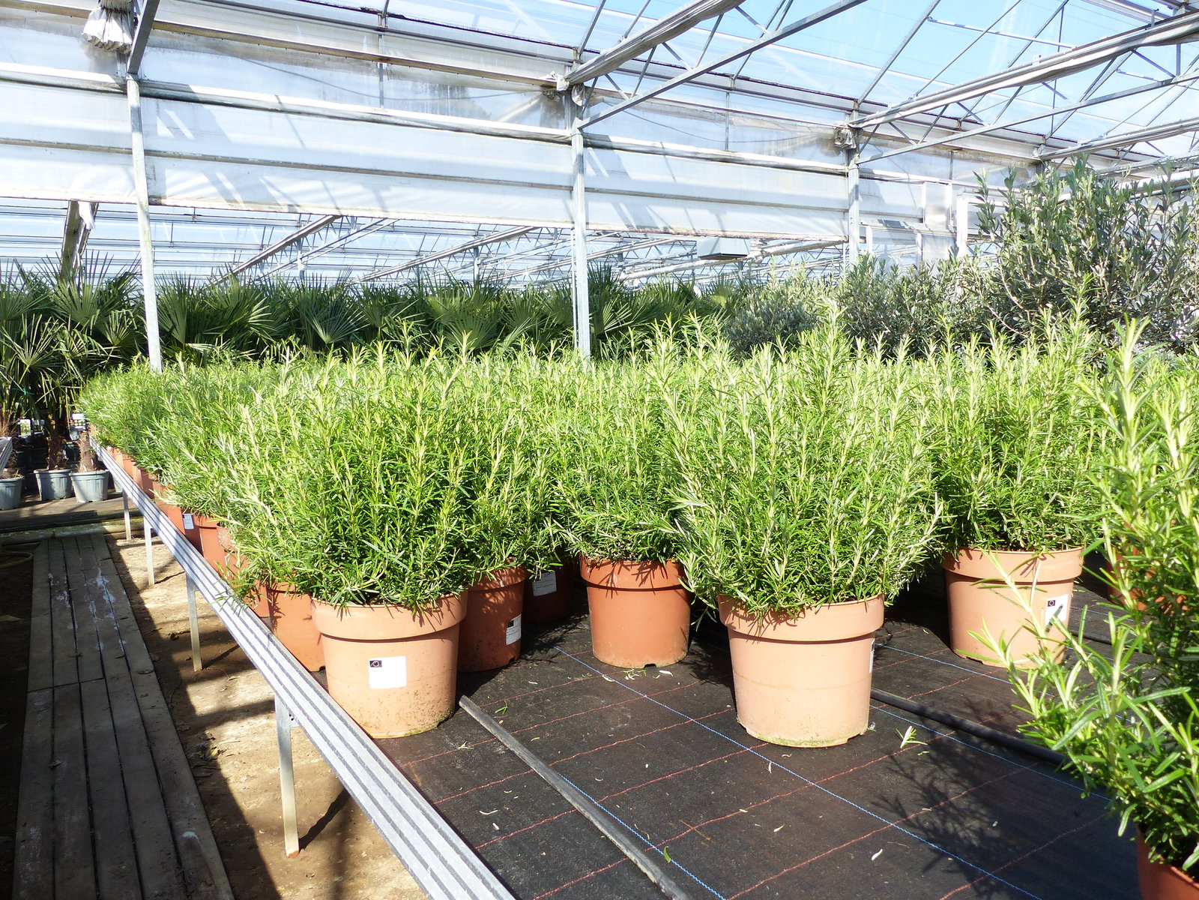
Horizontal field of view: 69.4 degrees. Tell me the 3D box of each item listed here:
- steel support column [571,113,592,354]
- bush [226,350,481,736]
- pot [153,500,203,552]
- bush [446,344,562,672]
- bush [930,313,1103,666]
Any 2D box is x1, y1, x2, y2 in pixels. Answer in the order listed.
[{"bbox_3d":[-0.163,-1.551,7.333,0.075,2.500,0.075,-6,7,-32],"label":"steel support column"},{"bbox_3d":[-0.410,0.153,1.490,0.420,0.628,0.400,-2,6,0],"label":"bush"},{"bbox_3d":[-1.526,0.244,3.216,0.225,0.202,0.225,-2,6,0],"label":"pot"},{"bbox_3d":[-0.250,0.123,1.745,0.345,0.625,0.345,-2,6,0],"label":"bush"},{"bbox_3d":[0.810,0.073,1.685,0.340,0.646,0.340,-2,6,0],"label":"bush"}]

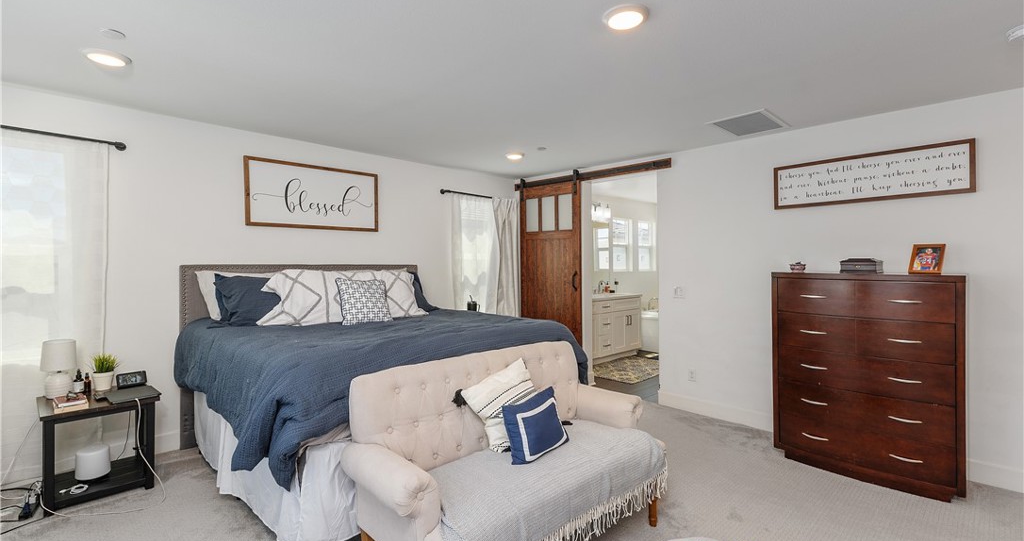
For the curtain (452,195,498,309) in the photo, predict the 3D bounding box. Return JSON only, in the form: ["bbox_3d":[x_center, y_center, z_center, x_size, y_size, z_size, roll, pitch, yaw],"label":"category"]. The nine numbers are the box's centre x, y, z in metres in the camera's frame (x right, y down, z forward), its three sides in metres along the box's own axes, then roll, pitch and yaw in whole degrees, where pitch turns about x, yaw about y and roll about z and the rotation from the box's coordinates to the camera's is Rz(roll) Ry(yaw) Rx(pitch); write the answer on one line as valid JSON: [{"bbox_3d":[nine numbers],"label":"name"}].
[{"bbox_3d":[-0.439,0.221,5.495,0.724,2.229,0.099,0,1,-44],"label":"curtain"}]

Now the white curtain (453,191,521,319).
[{"bbox_3d":[-0.295,0.213,5.633,1.122,2.244,0.099,0,1,-44],"label":"white curtain"}]

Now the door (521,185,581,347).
[{"bbox_3d":[0.473,0.148,5.621,0.043,2.407,1.008,0,1,-44],"label":"door"}]

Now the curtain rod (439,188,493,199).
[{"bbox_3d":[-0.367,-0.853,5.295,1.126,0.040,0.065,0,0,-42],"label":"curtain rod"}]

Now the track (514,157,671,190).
[{"bbox_3d":[0.814,-1.080,5.283,0.078,0.114,2.201,0,1,-44],"label":"track"}]

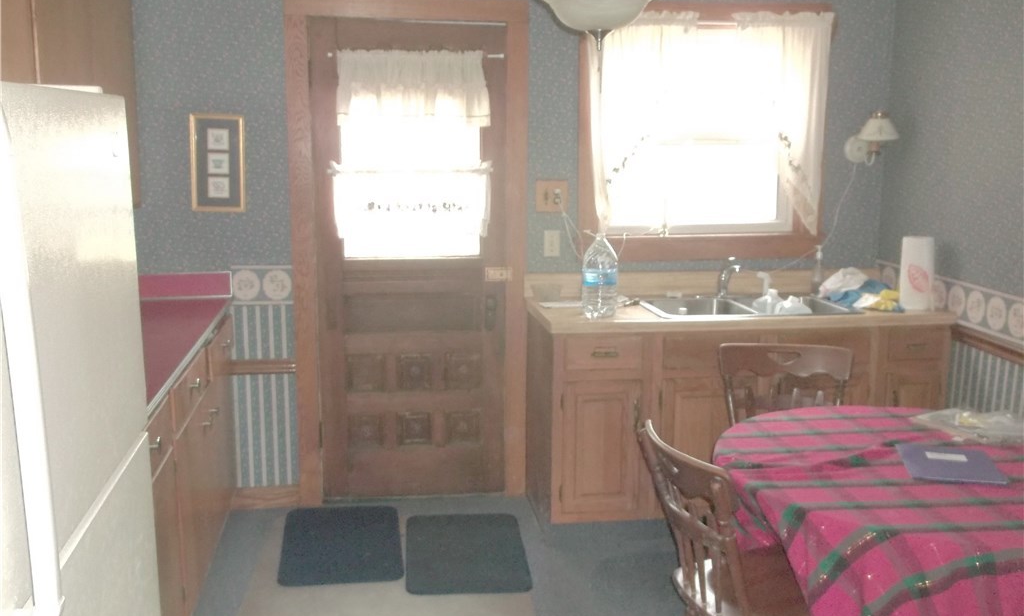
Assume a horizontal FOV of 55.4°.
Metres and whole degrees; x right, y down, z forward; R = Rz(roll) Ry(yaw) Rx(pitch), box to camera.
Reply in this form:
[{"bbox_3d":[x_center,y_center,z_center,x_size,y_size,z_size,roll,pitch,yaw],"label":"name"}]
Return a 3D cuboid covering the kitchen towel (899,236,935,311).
[{"bbox_3d":[1.659,-0.146,4.028,0.145,0.290,0.145,-1,11,-8],"label":"kitchen towel"}]

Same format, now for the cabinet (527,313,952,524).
[{"bbox_3d":[0.927,0.428,4.189,1.640,0.910,0.600,-1,11,-8],"label":"cabinet"}]

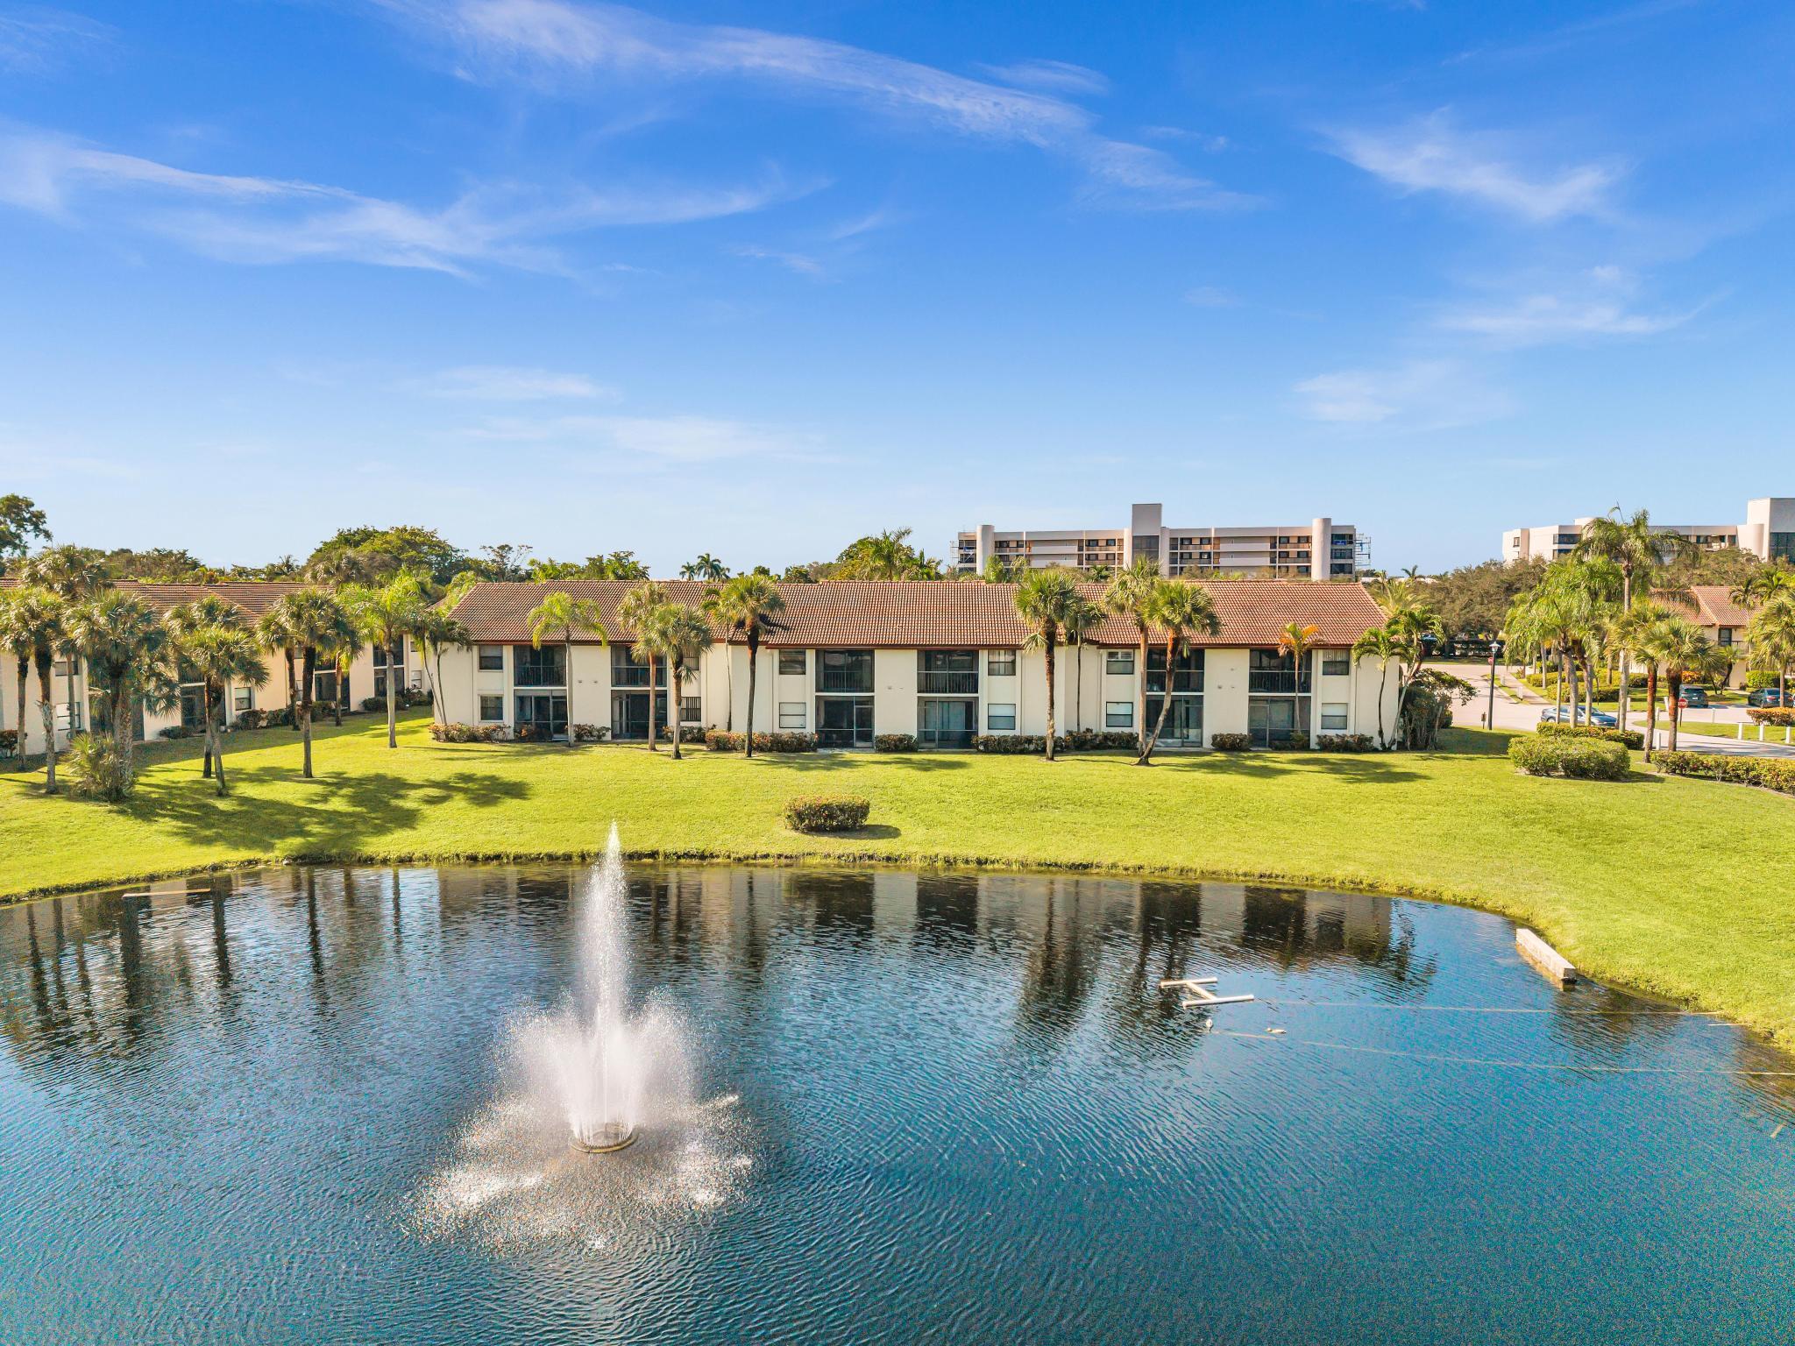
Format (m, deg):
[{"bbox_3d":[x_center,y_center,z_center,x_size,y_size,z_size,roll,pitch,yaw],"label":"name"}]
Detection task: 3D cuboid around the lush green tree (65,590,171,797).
[{"bbox_3d":[-32.989,0.881,52.488,4.500,8.600,4.500,0,4,0],"label":"lush green tree"}]

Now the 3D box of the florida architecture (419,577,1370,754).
[{"bbox_3d":[0.900,-0.854,69.692,49.500,8.500,15.000,0,4,2],"label":"florida architecture"}]

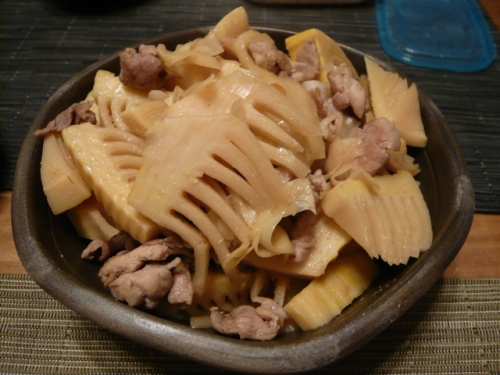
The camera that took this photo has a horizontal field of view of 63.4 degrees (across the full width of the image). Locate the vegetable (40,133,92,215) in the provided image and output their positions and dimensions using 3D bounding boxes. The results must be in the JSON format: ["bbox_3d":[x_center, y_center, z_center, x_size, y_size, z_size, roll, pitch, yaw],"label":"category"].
[{"bbox_3d":[-0.127,-0.010,0.280,0.028,0.019,0.051,-36,55,2],"label":"vegetable"}]

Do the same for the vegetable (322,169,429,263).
[{"bbox_3d":[0.080,0.020,0.253,0.056,0.021,0.049,-4,67,-10],"label":"vegetable"}]

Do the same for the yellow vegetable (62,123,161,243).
[{"bbox_3d":[-0.087,-0.004,0.262,0.041,0.018,0.071,-41,61,-6],"label":"yellow vegetable"}]

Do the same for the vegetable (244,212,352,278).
[{"bbox_3d":[0.030,0.036,0.248,0.059,0.014,0.038,7,45,3],"label":"vegetable"}]

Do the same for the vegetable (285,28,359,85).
[{"bbox_3d":[0.062,-0.112,0.349,0.038,0.028,0.056,-24,52,-16],"label":"vegetable"}]

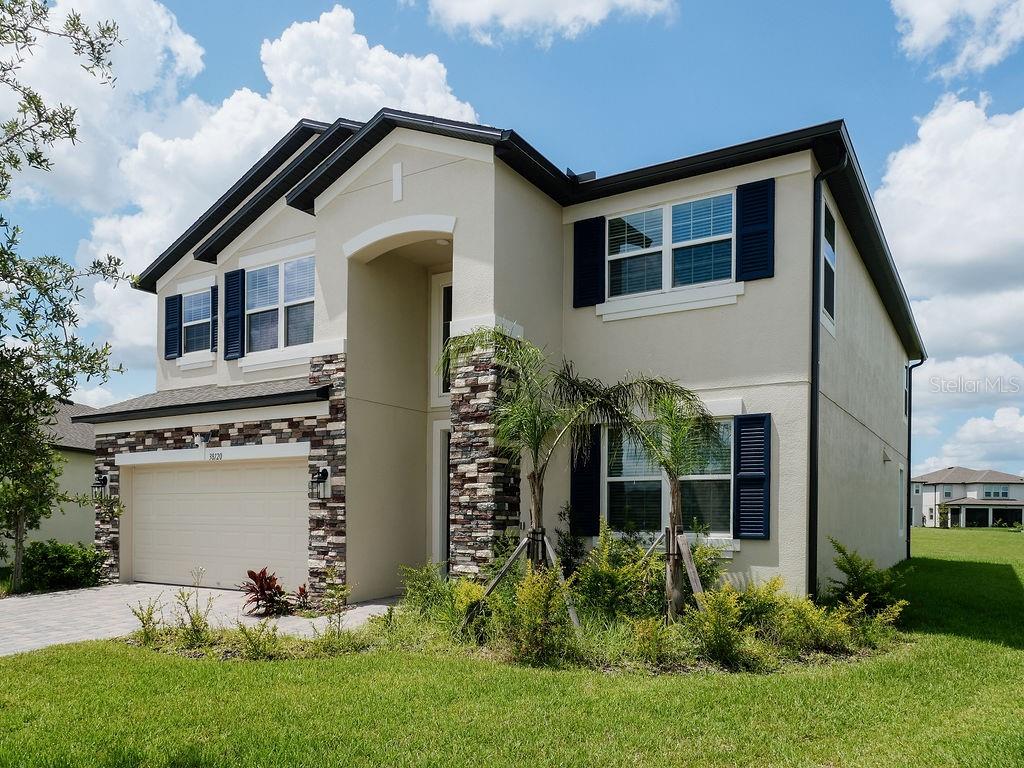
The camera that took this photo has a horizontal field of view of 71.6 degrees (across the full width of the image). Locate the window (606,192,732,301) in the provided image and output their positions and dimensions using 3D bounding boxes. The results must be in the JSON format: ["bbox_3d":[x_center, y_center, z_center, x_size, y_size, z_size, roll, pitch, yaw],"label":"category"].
[{"bbox_3d":[2.219,-1.924,9.970,1.880,1.230,0.110,-3,-8,32],"label":"window"}]

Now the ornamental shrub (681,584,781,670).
[{"bbox_3d":[1.979,2.195,6.400,0.740,0.720,0.680,-1,-6,6],"label":"ornamental shrub"}]

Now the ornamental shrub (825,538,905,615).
[{"bbox_3d":[4.940,2.712,9.950,1.050,1.040,1.000,-3,-8,32],"label":"ornamental shrub"}]

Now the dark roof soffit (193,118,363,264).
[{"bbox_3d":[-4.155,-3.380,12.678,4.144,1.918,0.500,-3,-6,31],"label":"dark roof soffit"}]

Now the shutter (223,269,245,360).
[{"bbox_3d":[-5.210,-1.296,13.337,0.510,1.640,0.060,-3,-6,31],"label":"shutter"}]

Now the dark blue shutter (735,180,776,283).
[{"bbox_3d":[3.287,-2.071,9.610,0.480,1.320,0.060,-3,-6,31],"label":"dark blue shutter"}]

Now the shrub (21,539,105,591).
[{"bbox_3d":[-8.357,3.374,13.200,1.200,0.960,1.200,-3,-8,32],"label":"shrub"}]

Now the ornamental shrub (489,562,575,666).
[{"bbox_3d":[0.179,2.110,6.500,0.700,0.860,0.680,-1,-6,6],"label":"ornamental shrub"}]

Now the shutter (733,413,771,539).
[{"bbox_3d":[3.184,1.234,9.420,0.475,1.640,0.060,-3,-8,32],"label":"shutter"}]

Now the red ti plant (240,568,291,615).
[{"bbox_3d":[-3.524,2.966,10.150,0.660,0.640,0.660,-3,-8,32],"label":"red ti plant"}]

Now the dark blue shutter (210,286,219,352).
[{"bbox_3d":[-5.675,-1.283,13.800,0.475,1.270,0.060,-3,-8,32],"label":"dark blue shutter"}]

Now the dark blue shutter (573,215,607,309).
[{"bbox_3d":[1.153,-1.807,10.560,0.475,1.270,0.060,-3,-8,32],"label":"dark blue shutter"}]

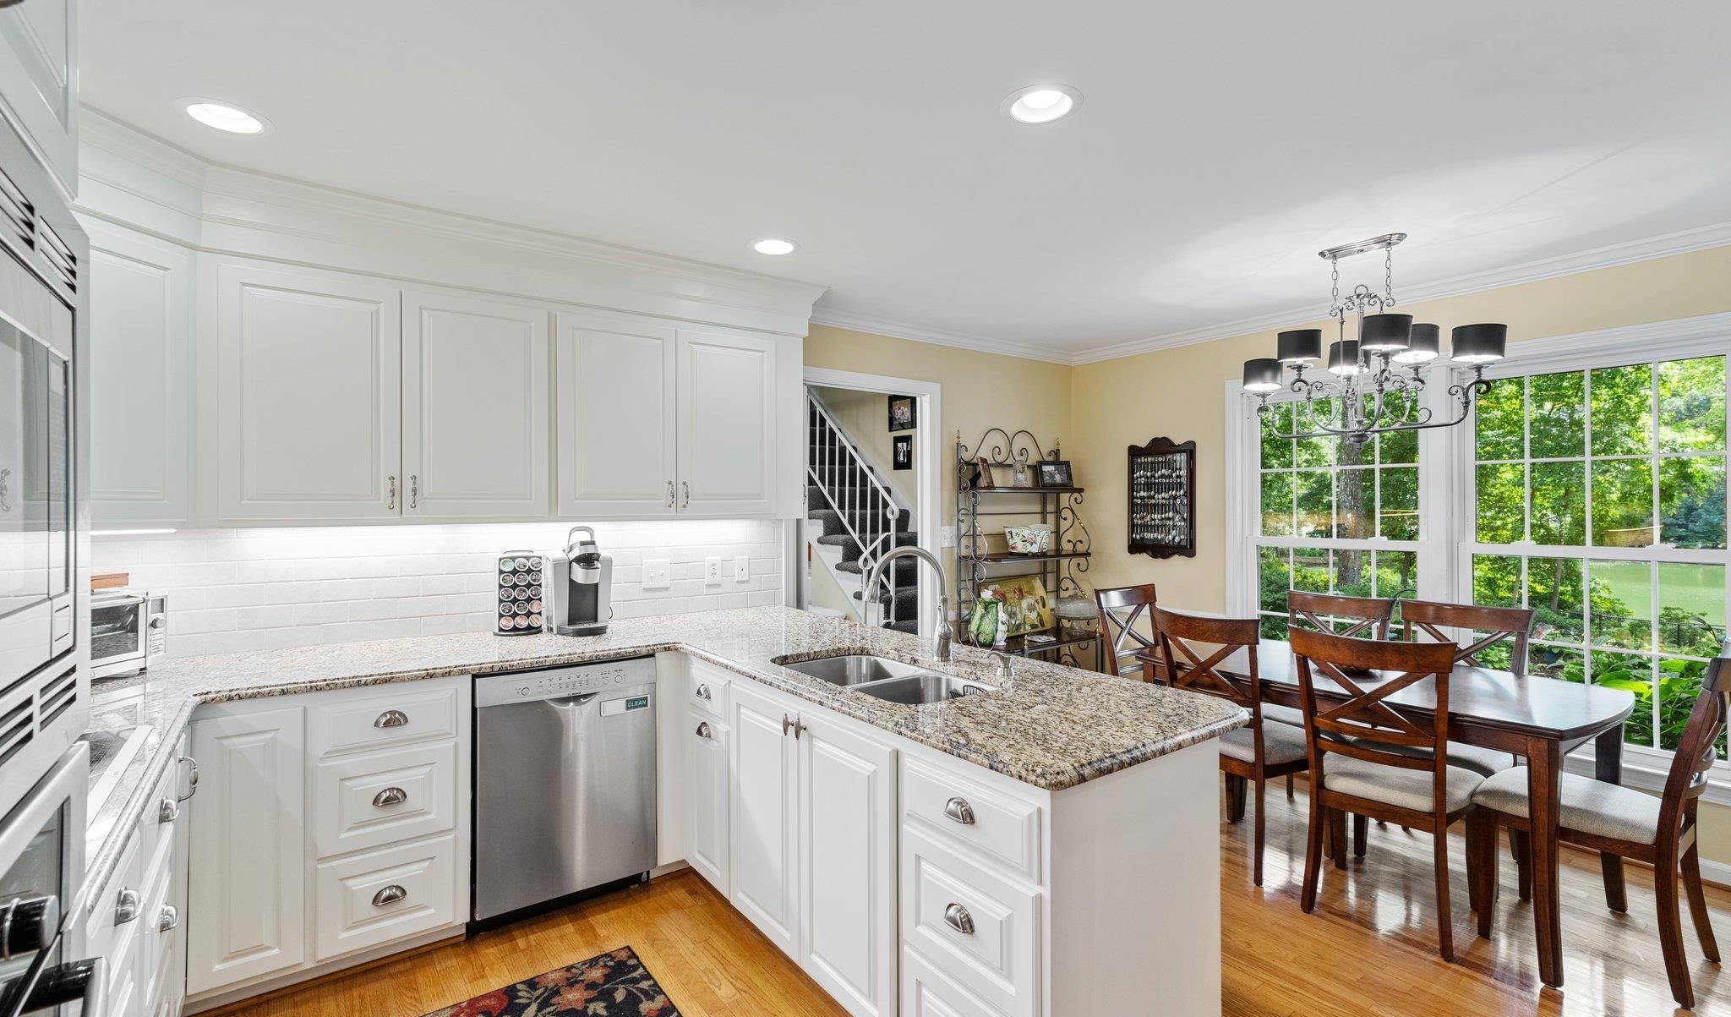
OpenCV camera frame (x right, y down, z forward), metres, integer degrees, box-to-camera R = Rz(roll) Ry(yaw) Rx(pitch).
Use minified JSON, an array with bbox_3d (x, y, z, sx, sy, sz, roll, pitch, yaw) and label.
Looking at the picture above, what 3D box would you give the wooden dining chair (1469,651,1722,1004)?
[{"bbox_3d":[2.323,0.908,2.443,0.465,0.970,0.550,0,0,-36],"label":"wooden dining chair"}]

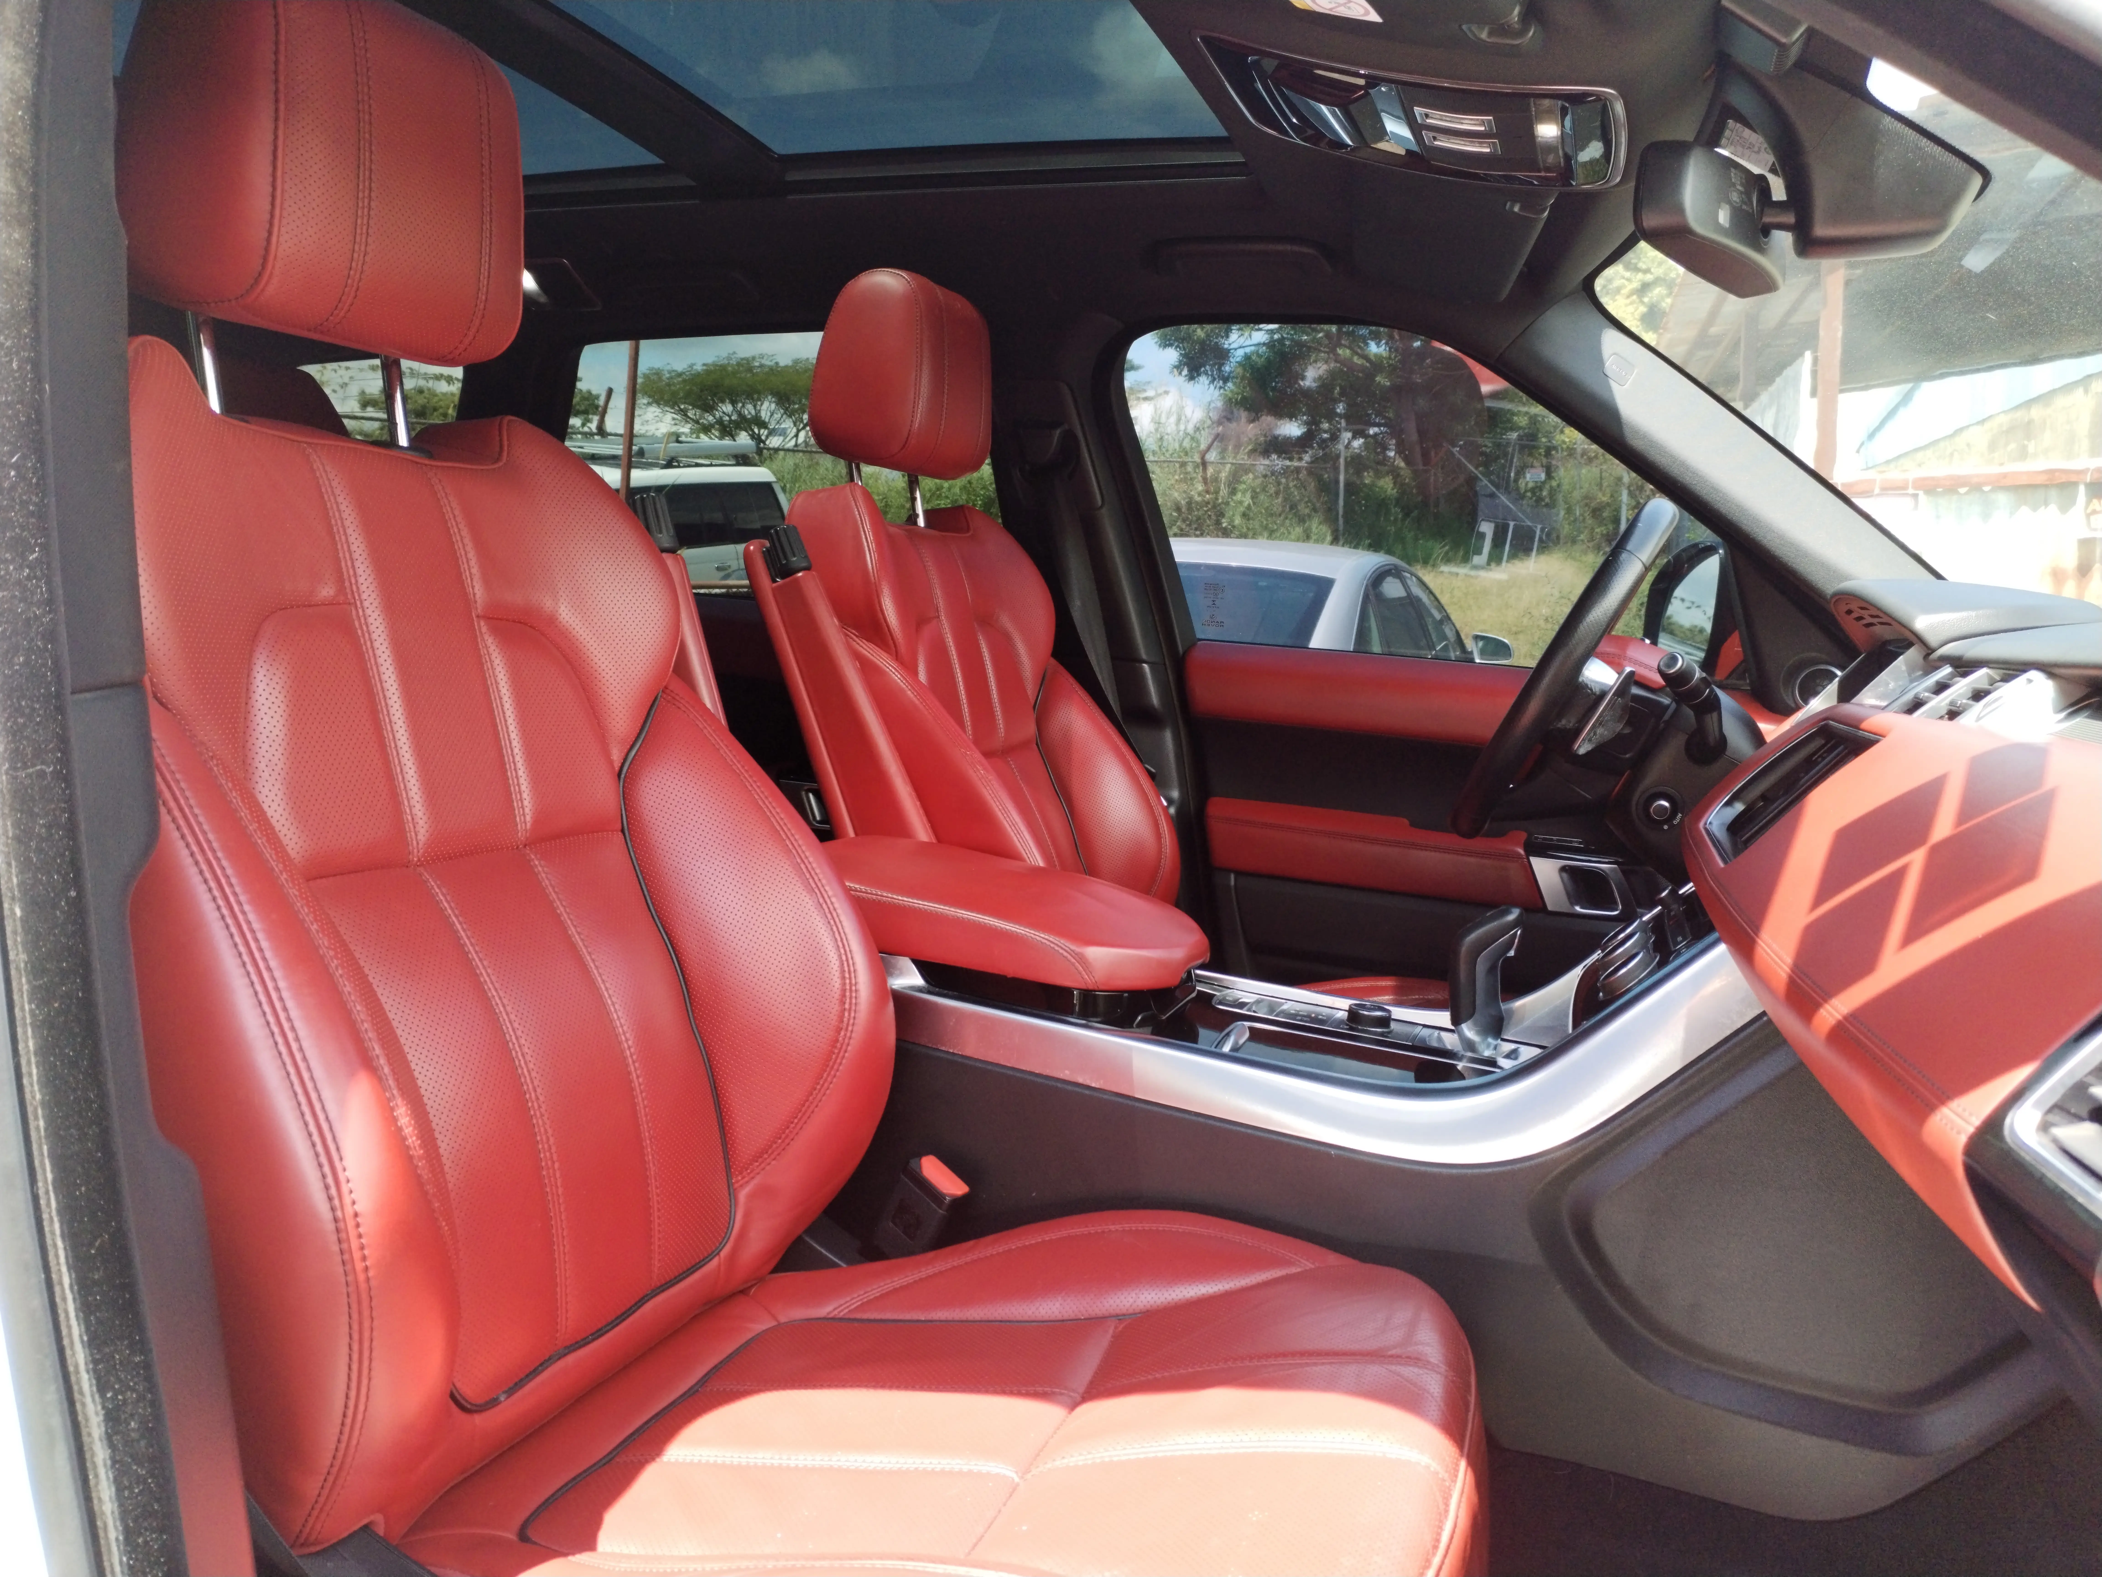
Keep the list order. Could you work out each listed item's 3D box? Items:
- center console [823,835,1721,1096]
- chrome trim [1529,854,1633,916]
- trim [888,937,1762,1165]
[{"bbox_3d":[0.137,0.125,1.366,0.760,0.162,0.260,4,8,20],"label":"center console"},{"bbox_3d":[0.588,0.108,1.954,0.115,0.059,0.035,4,8,20],"label":"chrome trim"},{"bbox_3d":[0.156,0.150,1.228,0.665,0.178,0.050,4,8,20],"label":"trim"}]

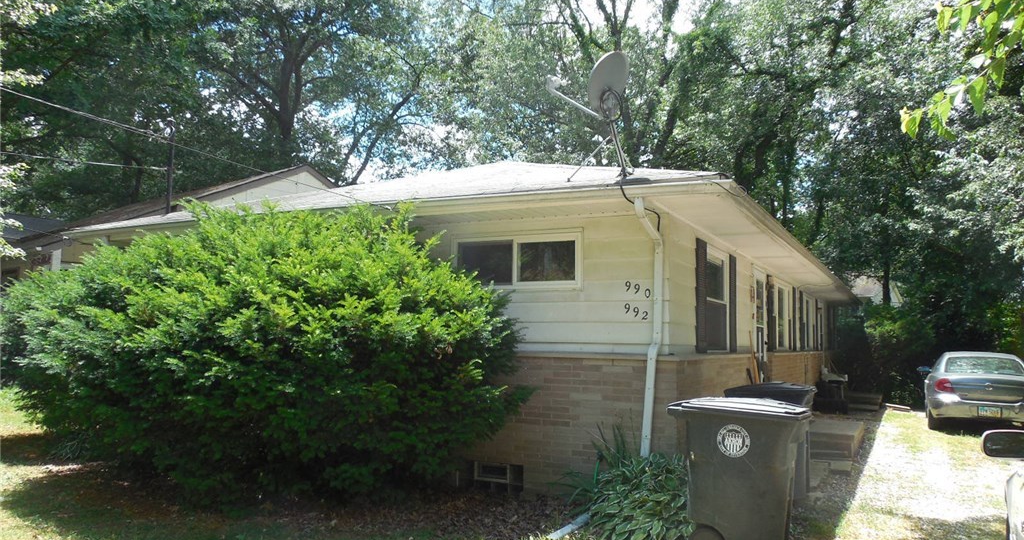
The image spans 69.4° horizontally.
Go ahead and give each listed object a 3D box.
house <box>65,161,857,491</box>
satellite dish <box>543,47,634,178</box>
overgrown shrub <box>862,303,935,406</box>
[{"bbox_3d":[1.679,0.749,15.109,8.920,4.370,16.200,-2,-6,28],"label":"house"},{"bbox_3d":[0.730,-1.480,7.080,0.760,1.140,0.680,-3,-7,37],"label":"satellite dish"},{"bbox_3d":[9.034,1.975,17.285,1.700,2.400,1.700,-2,-6,28],"label":"overgrown shrub"}]

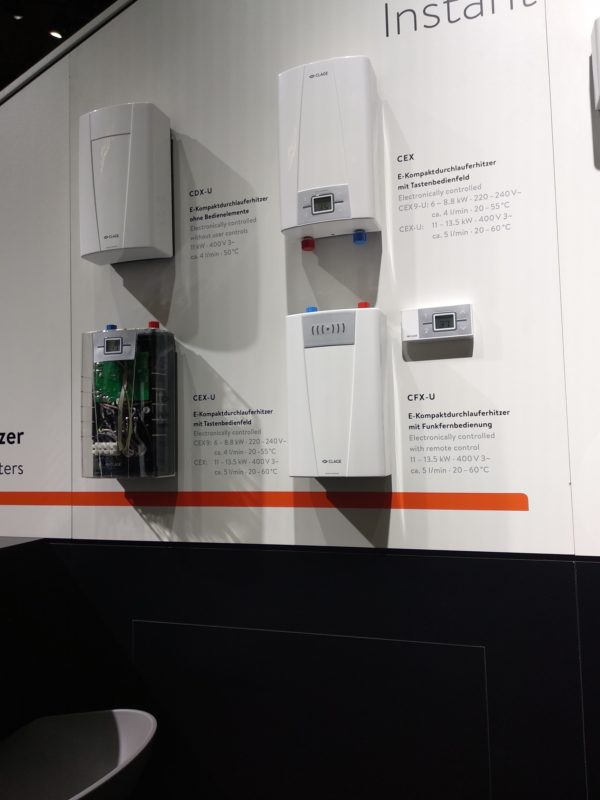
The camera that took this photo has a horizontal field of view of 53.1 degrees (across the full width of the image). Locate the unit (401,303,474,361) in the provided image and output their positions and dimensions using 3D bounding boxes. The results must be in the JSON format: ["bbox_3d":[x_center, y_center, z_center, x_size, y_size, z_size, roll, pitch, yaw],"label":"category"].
[{"bbox_3d":[0.249,-0.138,1.093,0.126,0.059,0.027,-3,-3,17],"label":"unit"}]

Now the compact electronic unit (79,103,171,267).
[{"bbox_3d":[-0.366,-0.447,1.260,0.177,0.295,0.102,-3,-3,17],"label":"compact electronic unit"}]

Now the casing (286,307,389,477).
[{"bbox_3d":[0.070,-0.016,1.104,0.177,0.311,0.102,-3,-3,17],"label":"casing"}]

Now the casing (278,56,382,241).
[{"bbox_3d":[0.055,-0.456,1.129,0.177,0.311,0.102,-3,-3,17],"label":"casing"}]

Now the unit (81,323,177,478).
[{"bbox_3d":[-0.354,0.002,1.237,0.177,0.311,0.102,-3,-3,17],"label":"unit"}]

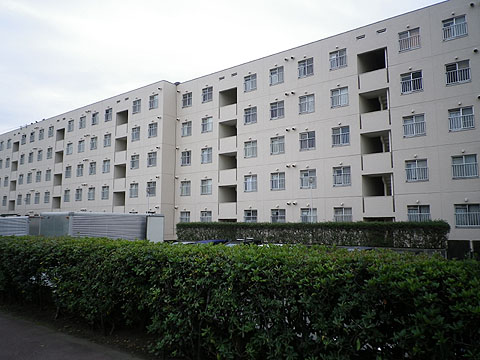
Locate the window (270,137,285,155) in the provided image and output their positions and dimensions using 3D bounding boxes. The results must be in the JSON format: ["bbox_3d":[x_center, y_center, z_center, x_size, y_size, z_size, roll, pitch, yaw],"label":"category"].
[{"bbox_3d":[2.856,-2.629,29.583,1.225,1.287,0.150,-5,-8,37],"label":"window"}]

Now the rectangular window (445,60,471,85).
[{"bbox_3d":[12.299,-6.017,21.863,1.194,1.246,0.150,-5,-8,37],"label":"rectangular window"}]

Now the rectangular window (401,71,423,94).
[{"bbox_3d":[10.353,-5.845,23.334,1.194,1.246,0.150,-5,-8,37],"label":"rectangular window"}]

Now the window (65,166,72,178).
[{"bbox_3d":[-19.202,-0.816,43.602,1.194,1.246,0.150,-5,-8,37],"label":"window"}]

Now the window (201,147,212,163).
[{"bbox_3d":[-2.750,-2.027,32.321,1.179,1.234,0.150,-5,-8,37],"label":"window"}]

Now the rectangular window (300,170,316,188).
[{"bbox_3d":[4.768,-0.046,26.925,1.194,1.246,0.150,-5,-8,37],"label":"rectangular window"}]

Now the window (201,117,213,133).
[{"bbox_3d":[-2.806,-4.733,33.416,1.188,1.246,0.150,-5,-8,37],"label":"window"}]

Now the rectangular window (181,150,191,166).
[{"bbox_3d":[-4.920,-1.948,35.451,1.197,1.287,0.150,-5,-8,37],"label":"rectangular window"}]

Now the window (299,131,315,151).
[{"bbox_3d":[4.791,-2.720,27.394,1.199,1.258,0.180,-5,-8,37],"label":"window"}]

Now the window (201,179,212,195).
[{"bbox_3d":[-2.805,0.565,32.397,1.179,1.227,0.150,-5,-8,37],"label":"window"}]

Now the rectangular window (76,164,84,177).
[{"bbox_3d":[-17.280,-0.987,42.149,1.194,1.246,0.150,-5,-8,37],"label":"rectangular window"}]

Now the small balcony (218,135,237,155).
[{"bbox_3d":[-0.871,-2.772,31.766,1.919,1.335,0.400,-5,-8,37],"label":"small balcony"}]

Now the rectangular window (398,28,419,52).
[{"bbox_3d":[10.419,-8.541,23.827,1.210,1.258,0.180,-5,-8,37],"label":"rectangular window"}]

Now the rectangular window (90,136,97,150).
[{"bbox_3d":[-15.416,-3.865,41.062,1.125,1.246,0.150,-5,-8,37],"label":"rectangular window"}]

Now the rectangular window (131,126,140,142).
[{"bbox_3d":[-9.680,-4.265,36.176,1.179,1.265,0.150,-5,-8,37],"label":"rectangular window"}]

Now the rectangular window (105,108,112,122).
[{"bbox_3d":[-13.432,-6.631,39.871,1.194,1.246,0.150,-5,-8,37],"label":"rectangular window"}]

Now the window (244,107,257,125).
[{"bbox_3d":[0.850,-5.053,30.666,1.164,1.246,0.150,-5,-8,37],"label":"window"}]

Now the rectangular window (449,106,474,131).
[{"bbox_3d":[12.393,-3.392,21.726,1.202,1.258,0.180,-5,-8,37],"label":"rectangular window"}]

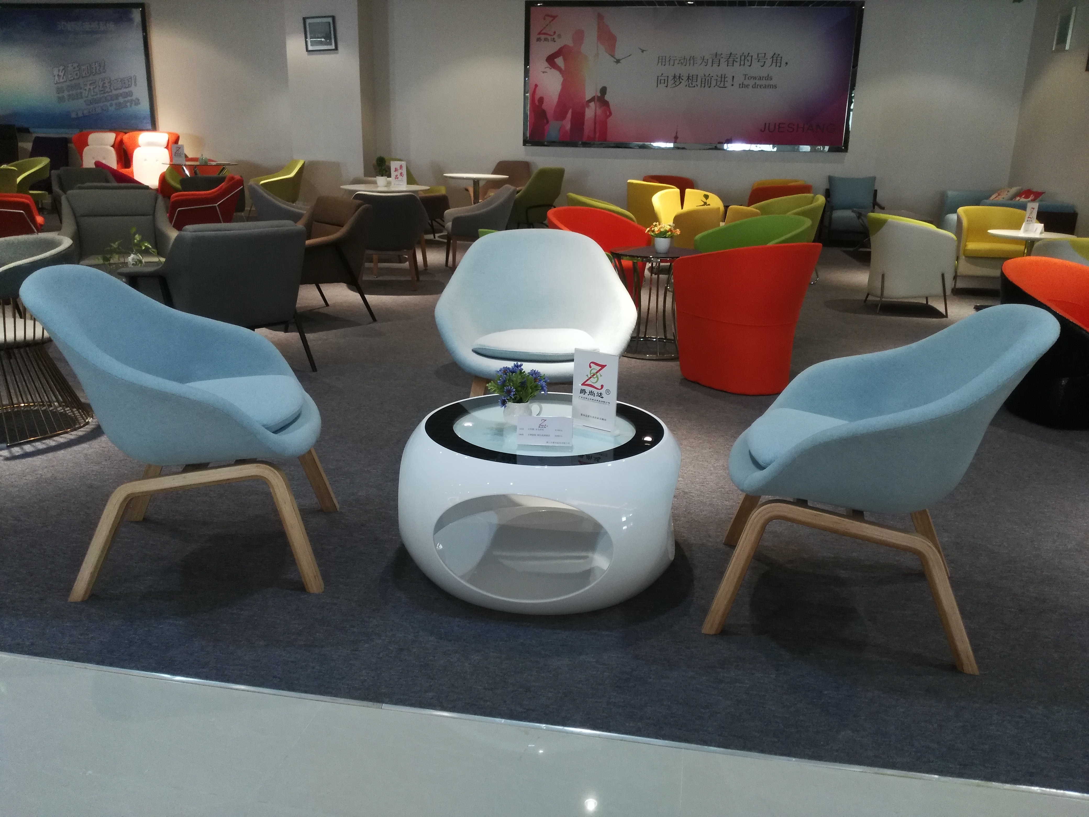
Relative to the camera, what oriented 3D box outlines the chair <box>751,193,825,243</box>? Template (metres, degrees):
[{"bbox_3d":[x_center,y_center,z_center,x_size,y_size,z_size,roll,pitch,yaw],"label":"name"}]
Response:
[{"bbox_3d":[2.138,-1.491,7.780,0.680,0.770,0.720,-8,19,-28],"label":"chair"}]

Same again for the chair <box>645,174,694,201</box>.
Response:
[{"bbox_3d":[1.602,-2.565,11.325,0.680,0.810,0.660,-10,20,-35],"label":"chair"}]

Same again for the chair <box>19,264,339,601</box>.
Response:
[{"bbox_3d":[-0.973,0.022,2.374,0.740,0.810,0.755,-1,17,-8],"label":"chair"}]

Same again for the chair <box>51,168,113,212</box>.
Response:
[{"bbox_3d":[-5.021,-2.215,9.602,0.720,0.780,0.720,-9,19,-32],"label":"chair"}]

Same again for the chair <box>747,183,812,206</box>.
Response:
[{"bbox_3d":[2.461,-1.921,9.215,0.680,0.800,0.660,-8,19,-29],"label":"chair"}]

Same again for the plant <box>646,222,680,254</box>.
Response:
[{"bbox_3d":[0.688,-0.999,5.105,0.197,0.188,0.197,1,16,0],"label":"plant"}]

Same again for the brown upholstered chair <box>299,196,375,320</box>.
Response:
[{"bbox_3d":[-1.624,-0.984,5.825,0.739,0.773,0.750,-13,22,-40],"label":"brown upholstered chair"}]

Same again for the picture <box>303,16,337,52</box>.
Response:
[{"bbox_3d":[-2.993,-5.016,11.816,0.435,0.430,0.030,1,16,10],"label":"picture"}]

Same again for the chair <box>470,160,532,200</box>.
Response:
[{"bbox_3d":[-0.477,-2.752,11.569,0.762,0.974,0.784,10,19,29],"label":"chair"}]

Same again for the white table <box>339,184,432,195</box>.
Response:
[{"bbox_3d":[-1.440,-1.614,8.032,0.784,0.745,0.784,1,16,0],"label":"white table"}]

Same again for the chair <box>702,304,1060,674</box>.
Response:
[{"bbox_3d":[0.817,0.118,2.194,0.722,0.811,0.784,6,17,15],"label":"chair"}]

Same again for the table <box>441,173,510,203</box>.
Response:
[{"bbox_3d":[-0.883,-2.568,11.213,0.820,0.760,0.820,1,16,0],"label":"table"}]

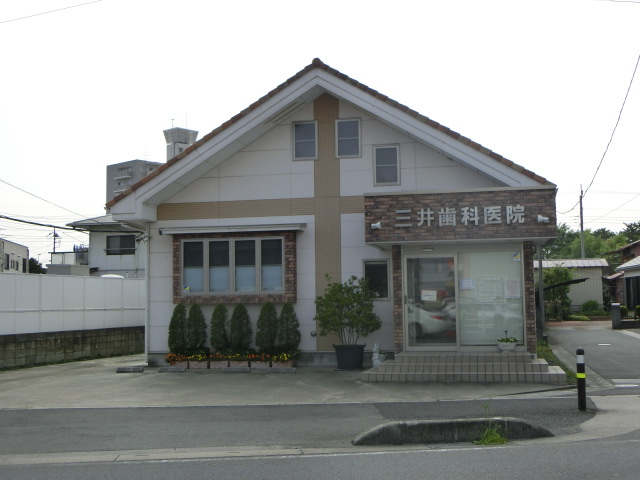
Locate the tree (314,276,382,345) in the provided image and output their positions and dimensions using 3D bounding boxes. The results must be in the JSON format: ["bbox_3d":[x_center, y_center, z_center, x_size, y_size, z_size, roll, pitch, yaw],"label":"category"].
[{"bbox_3d":[0.631,1.570,18.616,1.544,1.549,1.400,-2,-4,12],"label":"tree"}]

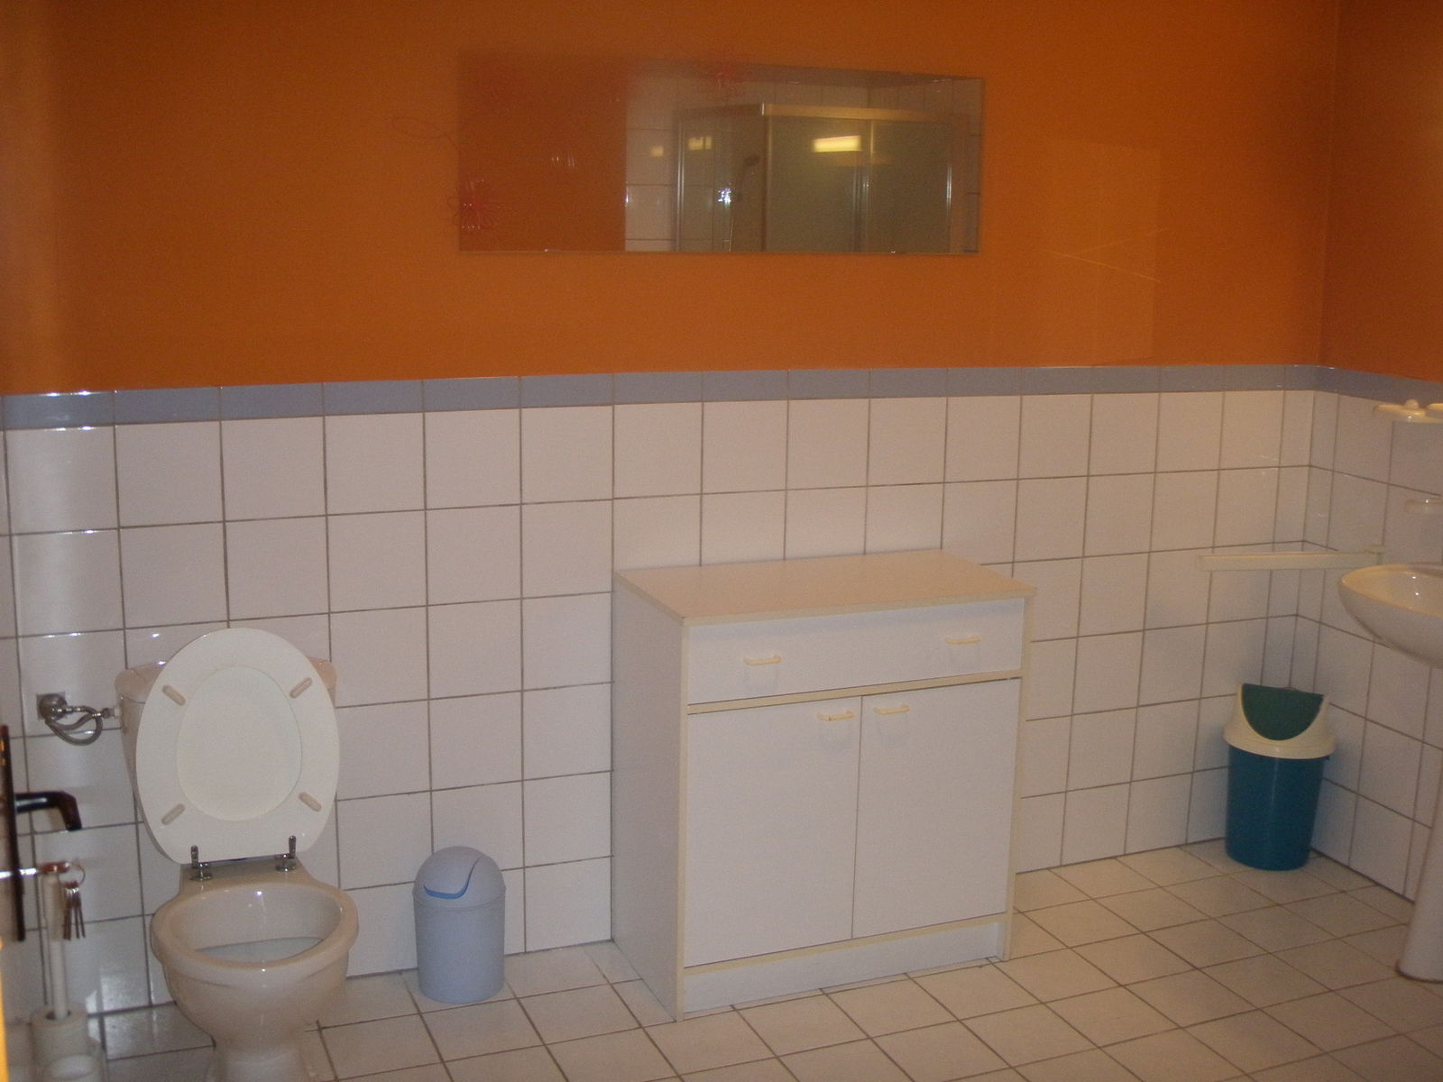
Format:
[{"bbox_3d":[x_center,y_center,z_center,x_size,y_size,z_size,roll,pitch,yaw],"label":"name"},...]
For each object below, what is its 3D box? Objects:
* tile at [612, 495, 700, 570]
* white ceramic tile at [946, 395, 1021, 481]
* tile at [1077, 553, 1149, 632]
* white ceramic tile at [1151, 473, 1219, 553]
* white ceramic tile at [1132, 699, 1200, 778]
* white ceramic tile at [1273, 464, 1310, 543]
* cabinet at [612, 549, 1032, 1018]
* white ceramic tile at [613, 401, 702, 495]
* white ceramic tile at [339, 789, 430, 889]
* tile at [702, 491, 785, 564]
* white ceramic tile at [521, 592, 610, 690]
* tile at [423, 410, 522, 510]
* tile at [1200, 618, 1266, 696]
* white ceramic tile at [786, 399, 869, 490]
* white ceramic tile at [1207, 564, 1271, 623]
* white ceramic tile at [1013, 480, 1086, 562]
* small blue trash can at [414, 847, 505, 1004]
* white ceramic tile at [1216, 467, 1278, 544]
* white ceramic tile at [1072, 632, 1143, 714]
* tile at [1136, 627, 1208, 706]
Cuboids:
[{"bbox_3d":[-0.140,0.007,3.417,0.198,0.198,0.010,-4,13,-22],"label":"tile"},{"bbox_3d":[0.606,-0.236,3.672,0.198,0.198,0.010,-4,13,-22],"label":"white ceramic tile"},{"bbox_3d":[0.965,0.132,3.902,0.199,0.199,0.010,-4,12,-22],"label":"tile"},{"bbox_3d":[1.151,-0.073,3.937,0.200,0.200,0.010,-4,12,-22],"label":"white ceramic tile"},{"bbox_3d":[1.141,0.510,4.073,0.199,0.199,0.010,-4,12,-22],"label":"white ceramic tile"},{"bbox_3d":[1.464,-0.093,4.068,0.100,0.200,0.010,-4,12,-22],"label":"white ceramic tile"},{"bbox_3d":[0.214,0.503,3.432,0.799,0.857,0.421,-4,12,-22],"label":"cabinet"},{"bbox_3d":[-0.135,-0.191,3.377,0.198,0.198,0.010,-4,12,-22],"label":"white ceramic tile"},{"bbox_3d":[-0.702,0.627,3.319,0.198,0.198,0.010,-4,13,-22],"label":"white ceramic tile"},{"bbox_3d":[0.047,-0.005,3.490,0.199,0.199,0.010,-4,12,-22],"label":"tile"},{"bbox_3d":[-0.330,0.216,3.384,0.198,0.198,0.010,-4,13,-22],"label":"white ceramic tile"},{"bbox_3d":[-0.506,-0.166,3.227,0.199,0.199,0.010,-4,12,-22],"label":"tile"},{"bbox_3d":[1.323,0.302,4.098,0.198,0.198,0.010,-4,12,-22],"label":"tile"},{"bbox_3d":[0.237,-0.214,3.526,0.198,0.198,0.010,-4,12,-22],"label":"white ceramic tile"},{"bbox_3d":[1.327,0.109,4.051,0.200,0.200,0.010,-4,12,-22],"label":"white ceramic tile"},{"bbox_3d":[0.787,-0.051,3.787,0.198,0.198,0.010,-4,13,-22],"label":"white ceramic tile"},{"bbox_3d":[-0.545,0.786,3.302,0.191,0.300,0.191,1,11,0],"label":"small blue trash can"},{"bbox_3d":[1.330,-0.086,4.019,0.198,0.198,0.010,-4,12,-22],"label":"white ceramic tile"},{"bbox_3d":[0.963,0.327,3.945,0.198,0.198,0.010,-4,12,-22],"label":"white ceramic tile"},{"bbox_3d":[1.143,0.315,4.021,0.198,0.198,0.010,-4,12,-22],"label":"tile"}]

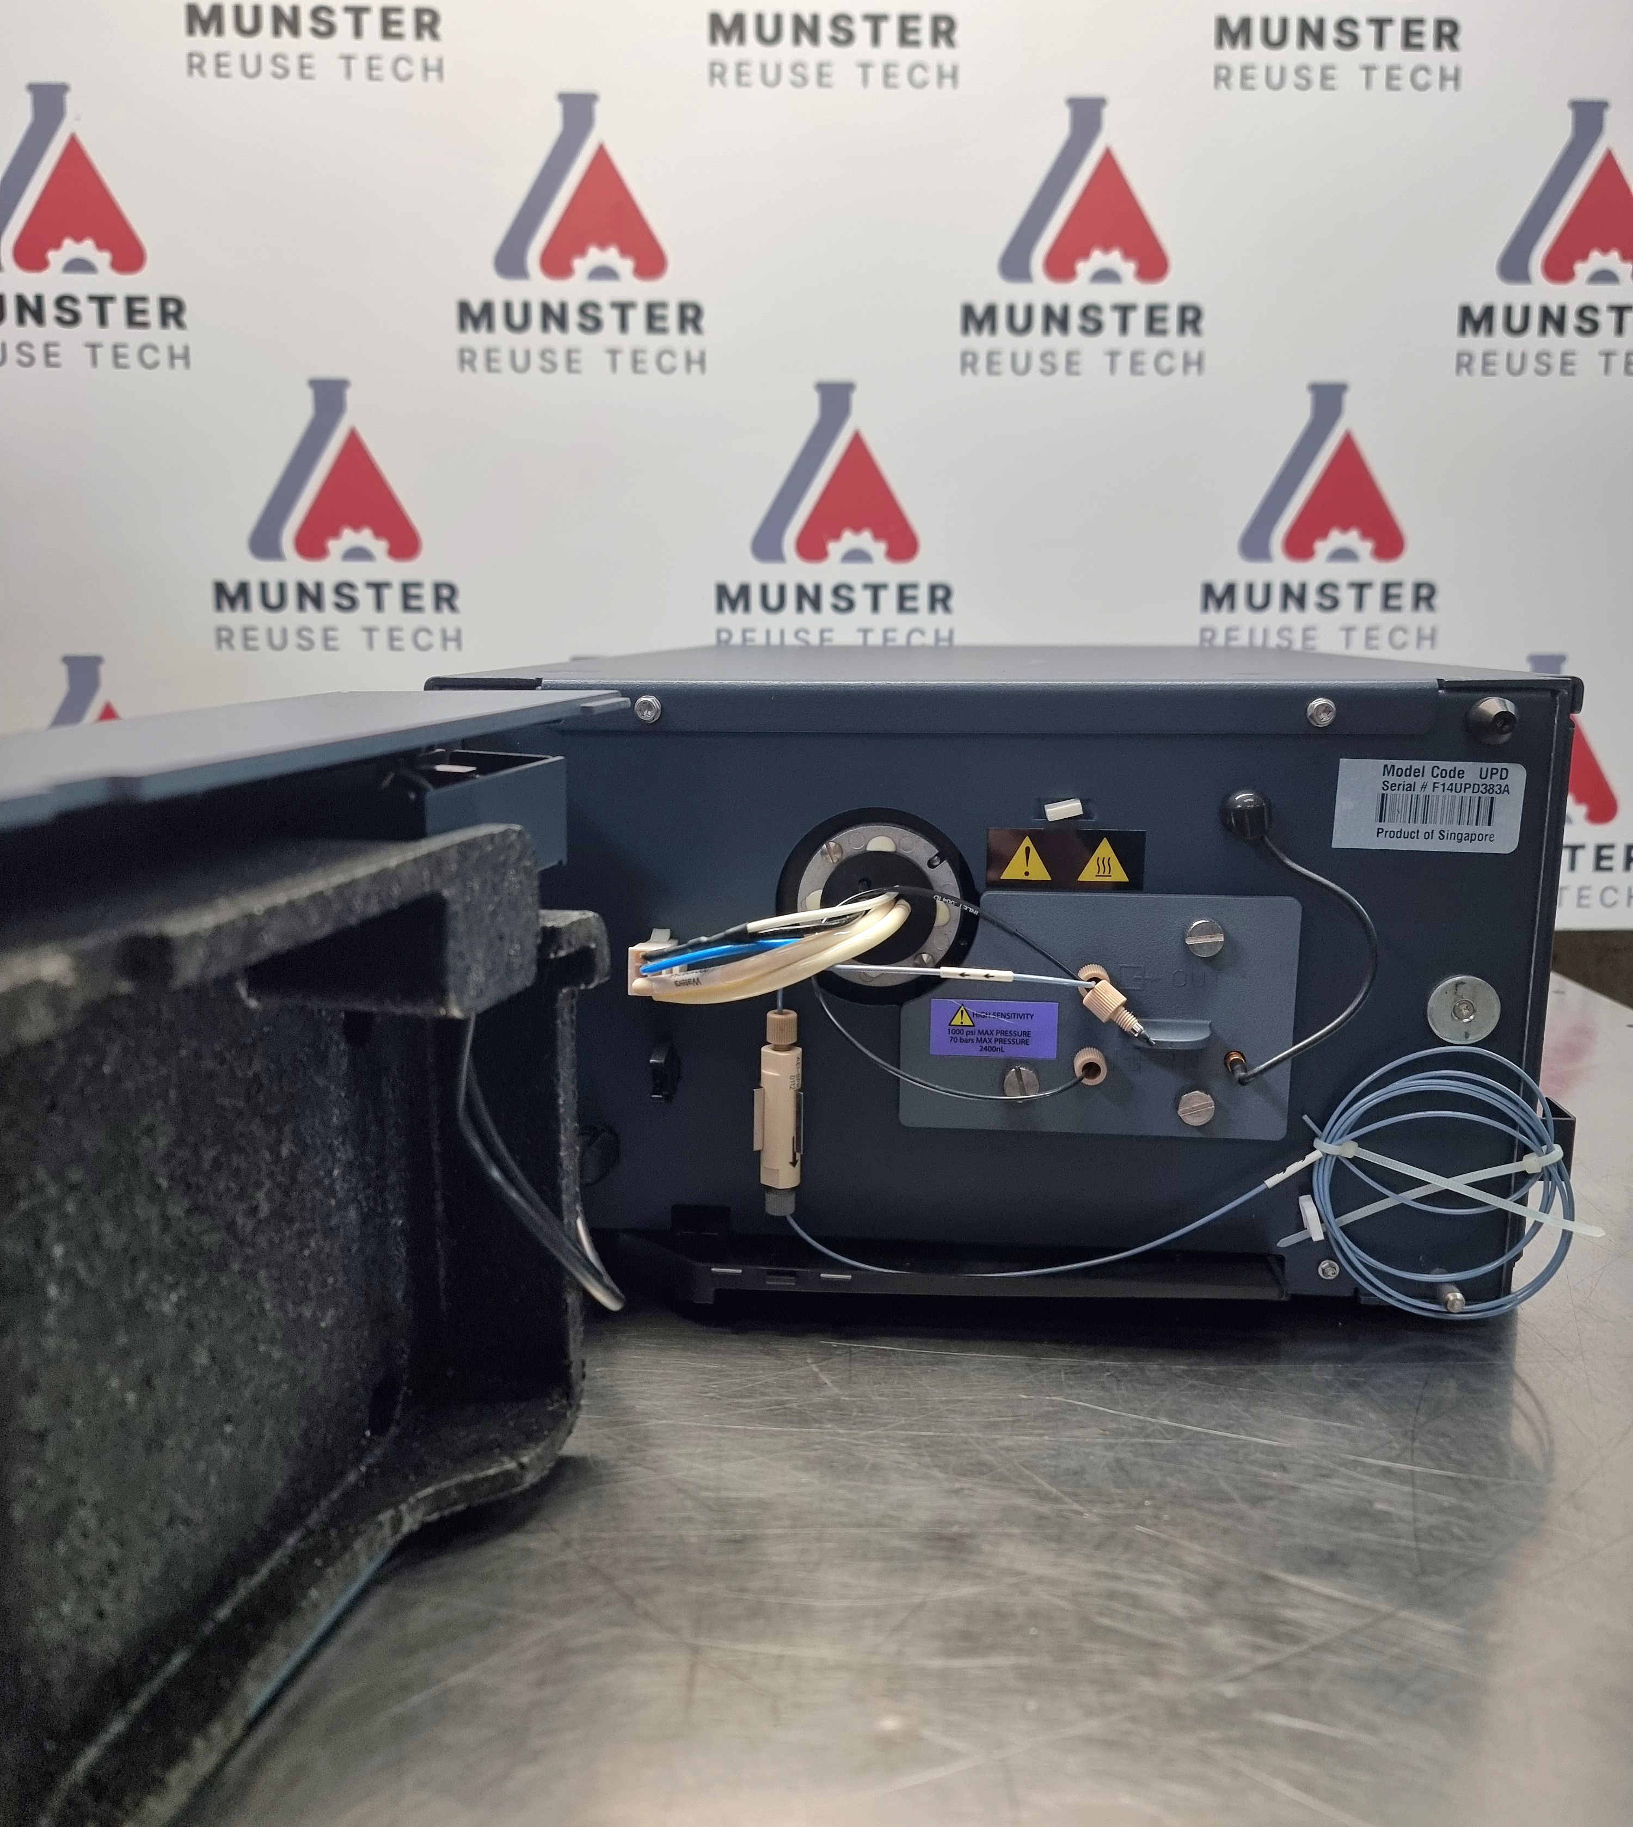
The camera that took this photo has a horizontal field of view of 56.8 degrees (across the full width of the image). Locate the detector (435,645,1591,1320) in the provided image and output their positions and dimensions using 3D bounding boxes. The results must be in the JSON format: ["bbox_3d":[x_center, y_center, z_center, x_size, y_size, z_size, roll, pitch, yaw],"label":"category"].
[{"bbox_3d":[0.076,-0.018,0.705,0.345,0.200,0.500,1,11,6],"label":"detector"}]

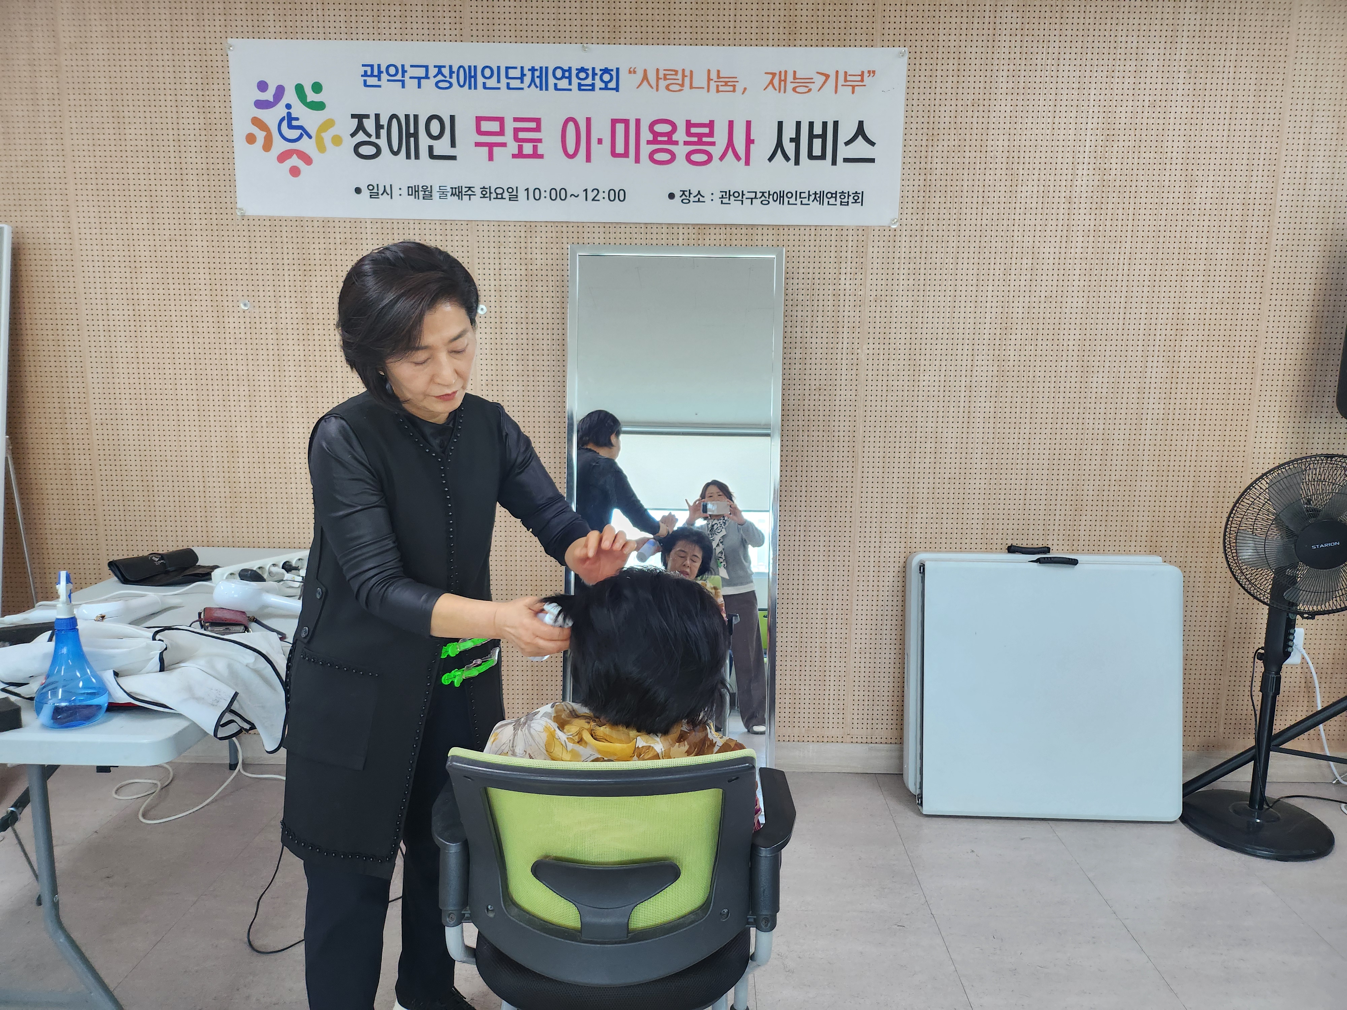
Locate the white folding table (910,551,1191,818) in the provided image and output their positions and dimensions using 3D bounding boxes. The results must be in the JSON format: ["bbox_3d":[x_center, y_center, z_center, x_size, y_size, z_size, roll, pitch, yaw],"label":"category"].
[{"bbox_3d":[1.133,0.550,2.874,0.790,0.770,0.145,1,0,1],"label":"white folding table"}]

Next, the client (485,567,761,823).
[{"bbox_3d":[-0.075,0.585,1.680,0.470,1.050,0.660,1,9,2],"label":"client"}]

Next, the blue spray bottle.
[{"bbox_3d":[-1.026,0.239,1.580,0.107,0.262,0.110,-4,10,-24],"label":"blue spray bottle"}]

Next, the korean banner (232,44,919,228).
[{"bbox_3d":[-0.316,-1.097,2.760,1.990,0.497,0.010,1,9,1],"label":"korean banner"}]

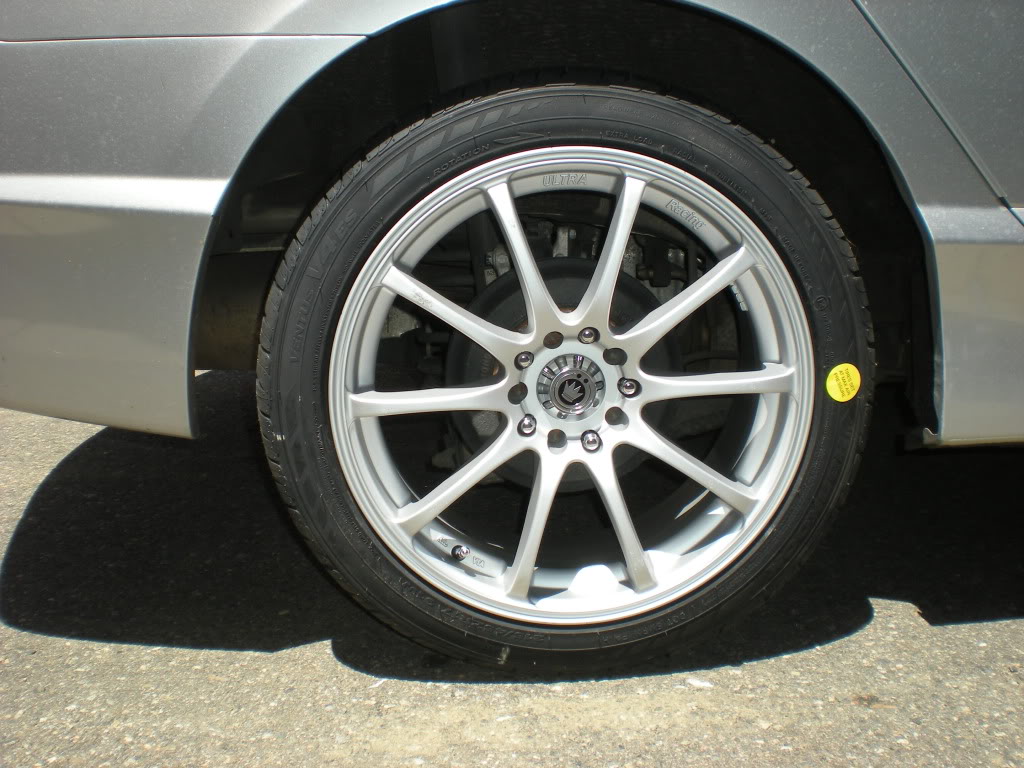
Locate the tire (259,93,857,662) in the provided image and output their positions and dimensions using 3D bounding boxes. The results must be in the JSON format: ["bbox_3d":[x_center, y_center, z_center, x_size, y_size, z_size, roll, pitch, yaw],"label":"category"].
[{"bbox_3d":[0.055,-0.013,1.208,0.630,0.622,0.215,0,11,-3],"label":"tire"}]

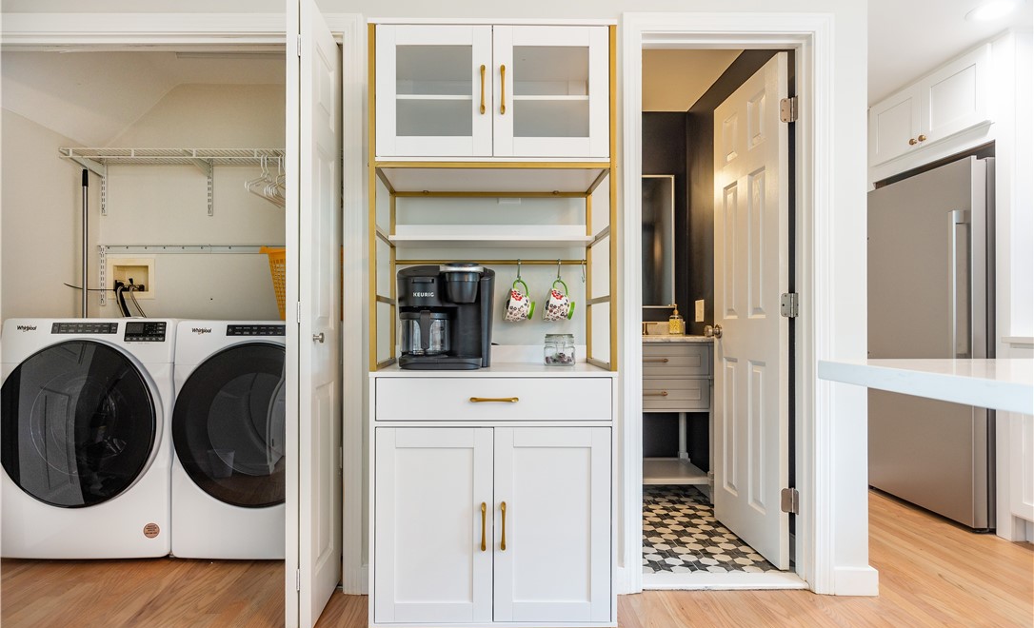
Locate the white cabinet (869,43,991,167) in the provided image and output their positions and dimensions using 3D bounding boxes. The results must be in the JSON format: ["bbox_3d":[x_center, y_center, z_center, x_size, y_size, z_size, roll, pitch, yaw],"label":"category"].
[{"bbox_3d":[2.490,-1.085,3.140,0.580,0.365,0.860,0,-1,-4],"label":"white cabinet"}]

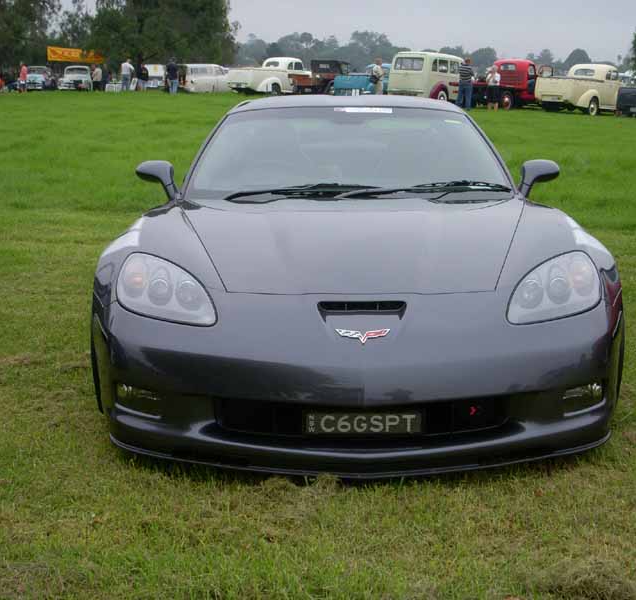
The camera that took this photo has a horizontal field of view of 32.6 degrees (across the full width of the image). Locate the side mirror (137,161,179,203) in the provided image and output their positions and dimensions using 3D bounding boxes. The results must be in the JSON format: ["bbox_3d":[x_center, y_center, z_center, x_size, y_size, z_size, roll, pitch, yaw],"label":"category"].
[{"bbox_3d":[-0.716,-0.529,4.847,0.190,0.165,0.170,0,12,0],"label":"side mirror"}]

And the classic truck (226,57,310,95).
[{"bbox_3d":[-1.867,-10.788,52.380,1.800,1.700,4.900,11,16,41],"label":"classic truck"}]

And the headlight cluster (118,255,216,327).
[{"bbox_3d":[-0.535,-0.043,3.816,0.370,0.200,0.380,0,12,0],"label":"headlight cluster"}]

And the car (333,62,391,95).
[{"bbox_3d":[2.523,-9.749,48.109,1.720,1.580,4.500,6,14,27],"label":"car"}]

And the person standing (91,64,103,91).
[{"bbox_3d":[-12.962,-13.091,63.671,0.420,1.730,0.500,-2,12,-8],"label":"person standing"}]

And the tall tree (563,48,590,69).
[{"bbox_3d":[69.770,-64.009,293.094,7.700,7.500,7.700,0,12,0],"label":"tall tree"}]

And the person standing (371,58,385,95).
[{"bbox_3d":[2.335,-8.653,42.634,0.360,1.740,0.500,-3,13,-15],"label":"person standing"}]

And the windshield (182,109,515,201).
[{"bbox_3d":[0.138,-0.672,4.898,1.450,0.380,0.780,0,12,0],"label":"windshield"}]

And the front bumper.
[{"bbox_3d":[0.142,0.275,3.608,1.880,0.530,0.620,0,12,0],"label":"front bumper"}]

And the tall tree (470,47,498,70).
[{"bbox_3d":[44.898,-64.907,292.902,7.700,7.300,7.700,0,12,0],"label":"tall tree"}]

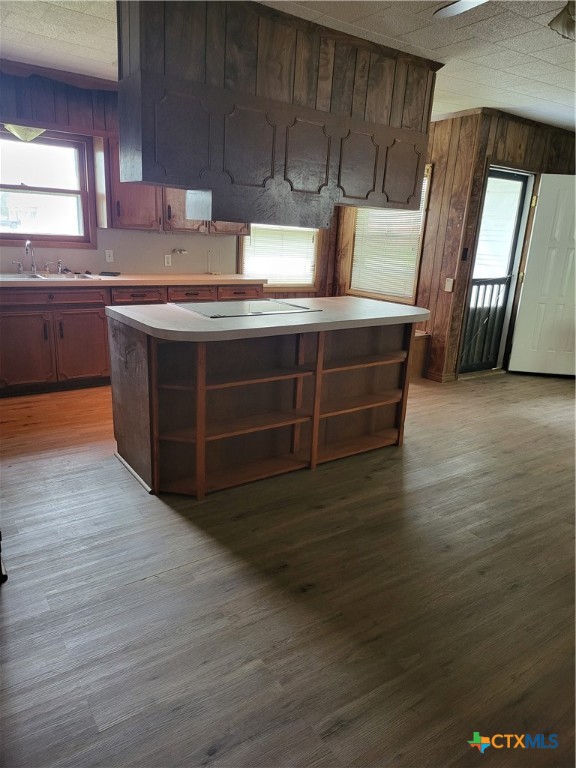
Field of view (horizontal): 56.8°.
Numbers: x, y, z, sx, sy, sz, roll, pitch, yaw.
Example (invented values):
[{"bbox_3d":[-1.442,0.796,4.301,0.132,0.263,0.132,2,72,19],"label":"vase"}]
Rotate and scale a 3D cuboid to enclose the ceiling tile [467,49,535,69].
[{"bbox_3d":[1.342,-2.033,3.335,0.308,0.021,0.308,-8,19,-33],"label":"ceiling tile"}]

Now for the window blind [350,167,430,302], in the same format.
[{"bbox_3d":[1.051,-1.596,5.728,0.090,1.367,1.087,-8,19,-33],"label":"window blind"}]

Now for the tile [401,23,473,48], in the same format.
[{"bbox_3d":[0.825,-1.960,2.994,0.308,0.021,0.308,-8,19,-33],"label":"tile"}]

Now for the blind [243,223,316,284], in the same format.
[{"bbox_3d":[-0.049,-1.714,5.965,1.094,1.371,0.090,-8,19,-33],"label":"blind"}]

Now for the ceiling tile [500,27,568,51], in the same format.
[{"bbox_3d":[1.379,-1.934,2.998,0.308,0.021,0.308,-8,19,-33],"label":"ceiling tile"}]

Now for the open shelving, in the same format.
[{"bbox_3d":[-0.018,-0.036,3.498,2.025,0.895,0.932,-8,19,-33],"label":"open shelving"}]

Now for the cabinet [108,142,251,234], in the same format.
[{"bbox_3d":[-1.040,-1.811,5.015,1.406,0.742,0.326,-8,19,-33],"label":"cabinet"}]

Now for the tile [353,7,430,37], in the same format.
[{"bbox_3d":[0.561,-1.922,2.819,0.308,0.021,0.308,-8,19,-33],"label":"tile"}]

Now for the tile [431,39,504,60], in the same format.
[{"bbox_3d":[1.084,-1.996,3.164,0.308,0.021,0.308,-8,19,-33],"label":"tile"}]

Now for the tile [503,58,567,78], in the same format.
[{"bbox_3d":[1.599,-2.070,3.504,0.308,0.021,0.308,-8,19,-33],"label":"tile"}]

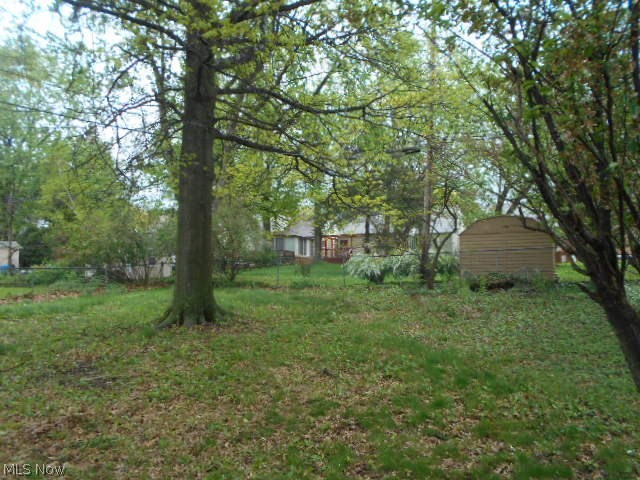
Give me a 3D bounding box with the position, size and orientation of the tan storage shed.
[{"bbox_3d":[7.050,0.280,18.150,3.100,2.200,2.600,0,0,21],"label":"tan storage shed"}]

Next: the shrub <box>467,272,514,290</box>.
[{"bbox_3d":[5.640,1.373,15.900,1.600,0.600,0.950,0,0,0],"label":"shrub"}]

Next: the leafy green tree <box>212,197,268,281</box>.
[{"bbox_3d":[-4.213,-0.078,25.000,3.000,4.400,2.800,0,0,0],"label":"leafy green tree"}]

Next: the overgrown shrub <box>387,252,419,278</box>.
[{"bbox_3d":[3.690,1.141,21.500,1.500,1.200,1.400,0,0,0],"label":"overgrown shrub"}]

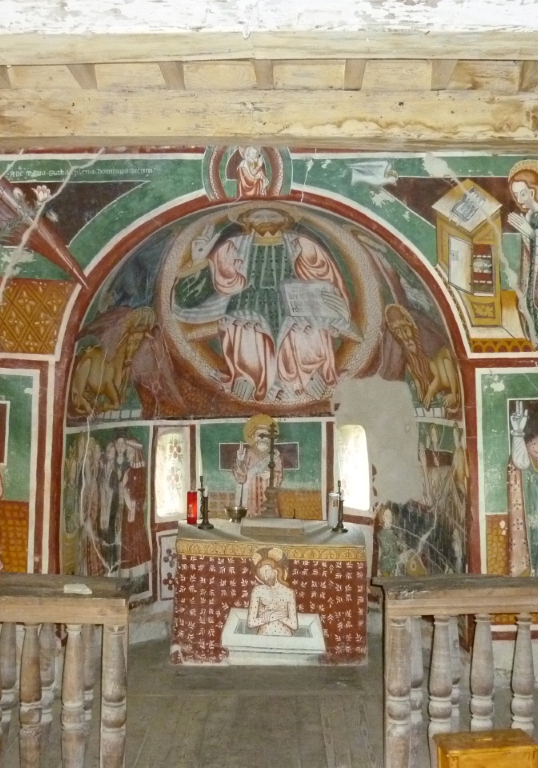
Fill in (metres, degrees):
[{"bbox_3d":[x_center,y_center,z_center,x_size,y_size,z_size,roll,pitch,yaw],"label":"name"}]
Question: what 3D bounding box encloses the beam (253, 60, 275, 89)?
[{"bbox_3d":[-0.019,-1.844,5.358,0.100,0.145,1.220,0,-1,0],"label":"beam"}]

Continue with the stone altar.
[{"bbox_3d":[0.001,1.449,6.876,1.288,0.830,0.920,0,-1,0],"label":"stone altar"}]

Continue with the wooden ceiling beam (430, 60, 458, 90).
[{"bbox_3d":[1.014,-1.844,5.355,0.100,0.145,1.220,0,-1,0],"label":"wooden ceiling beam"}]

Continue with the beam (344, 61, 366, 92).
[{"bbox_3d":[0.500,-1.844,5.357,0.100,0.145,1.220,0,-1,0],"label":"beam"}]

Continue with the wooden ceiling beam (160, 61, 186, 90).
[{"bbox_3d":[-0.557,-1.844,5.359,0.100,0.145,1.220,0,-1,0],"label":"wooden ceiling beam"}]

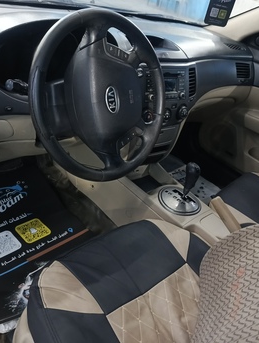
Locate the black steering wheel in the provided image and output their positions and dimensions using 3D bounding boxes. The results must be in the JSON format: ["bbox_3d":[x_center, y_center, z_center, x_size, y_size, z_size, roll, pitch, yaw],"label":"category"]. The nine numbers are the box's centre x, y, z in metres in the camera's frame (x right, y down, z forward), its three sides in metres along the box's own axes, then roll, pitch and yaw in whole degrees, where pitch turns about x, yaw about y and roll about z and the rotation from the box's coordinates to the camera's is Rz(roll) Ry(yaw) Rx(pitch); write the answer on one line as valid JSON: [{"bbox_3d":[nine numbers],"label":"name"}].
[{"bbox_3d":[-0.068,-0.170,0.755,0.385,0.385,0.095,-25,25,-37],"label":"black steering wheel"}]

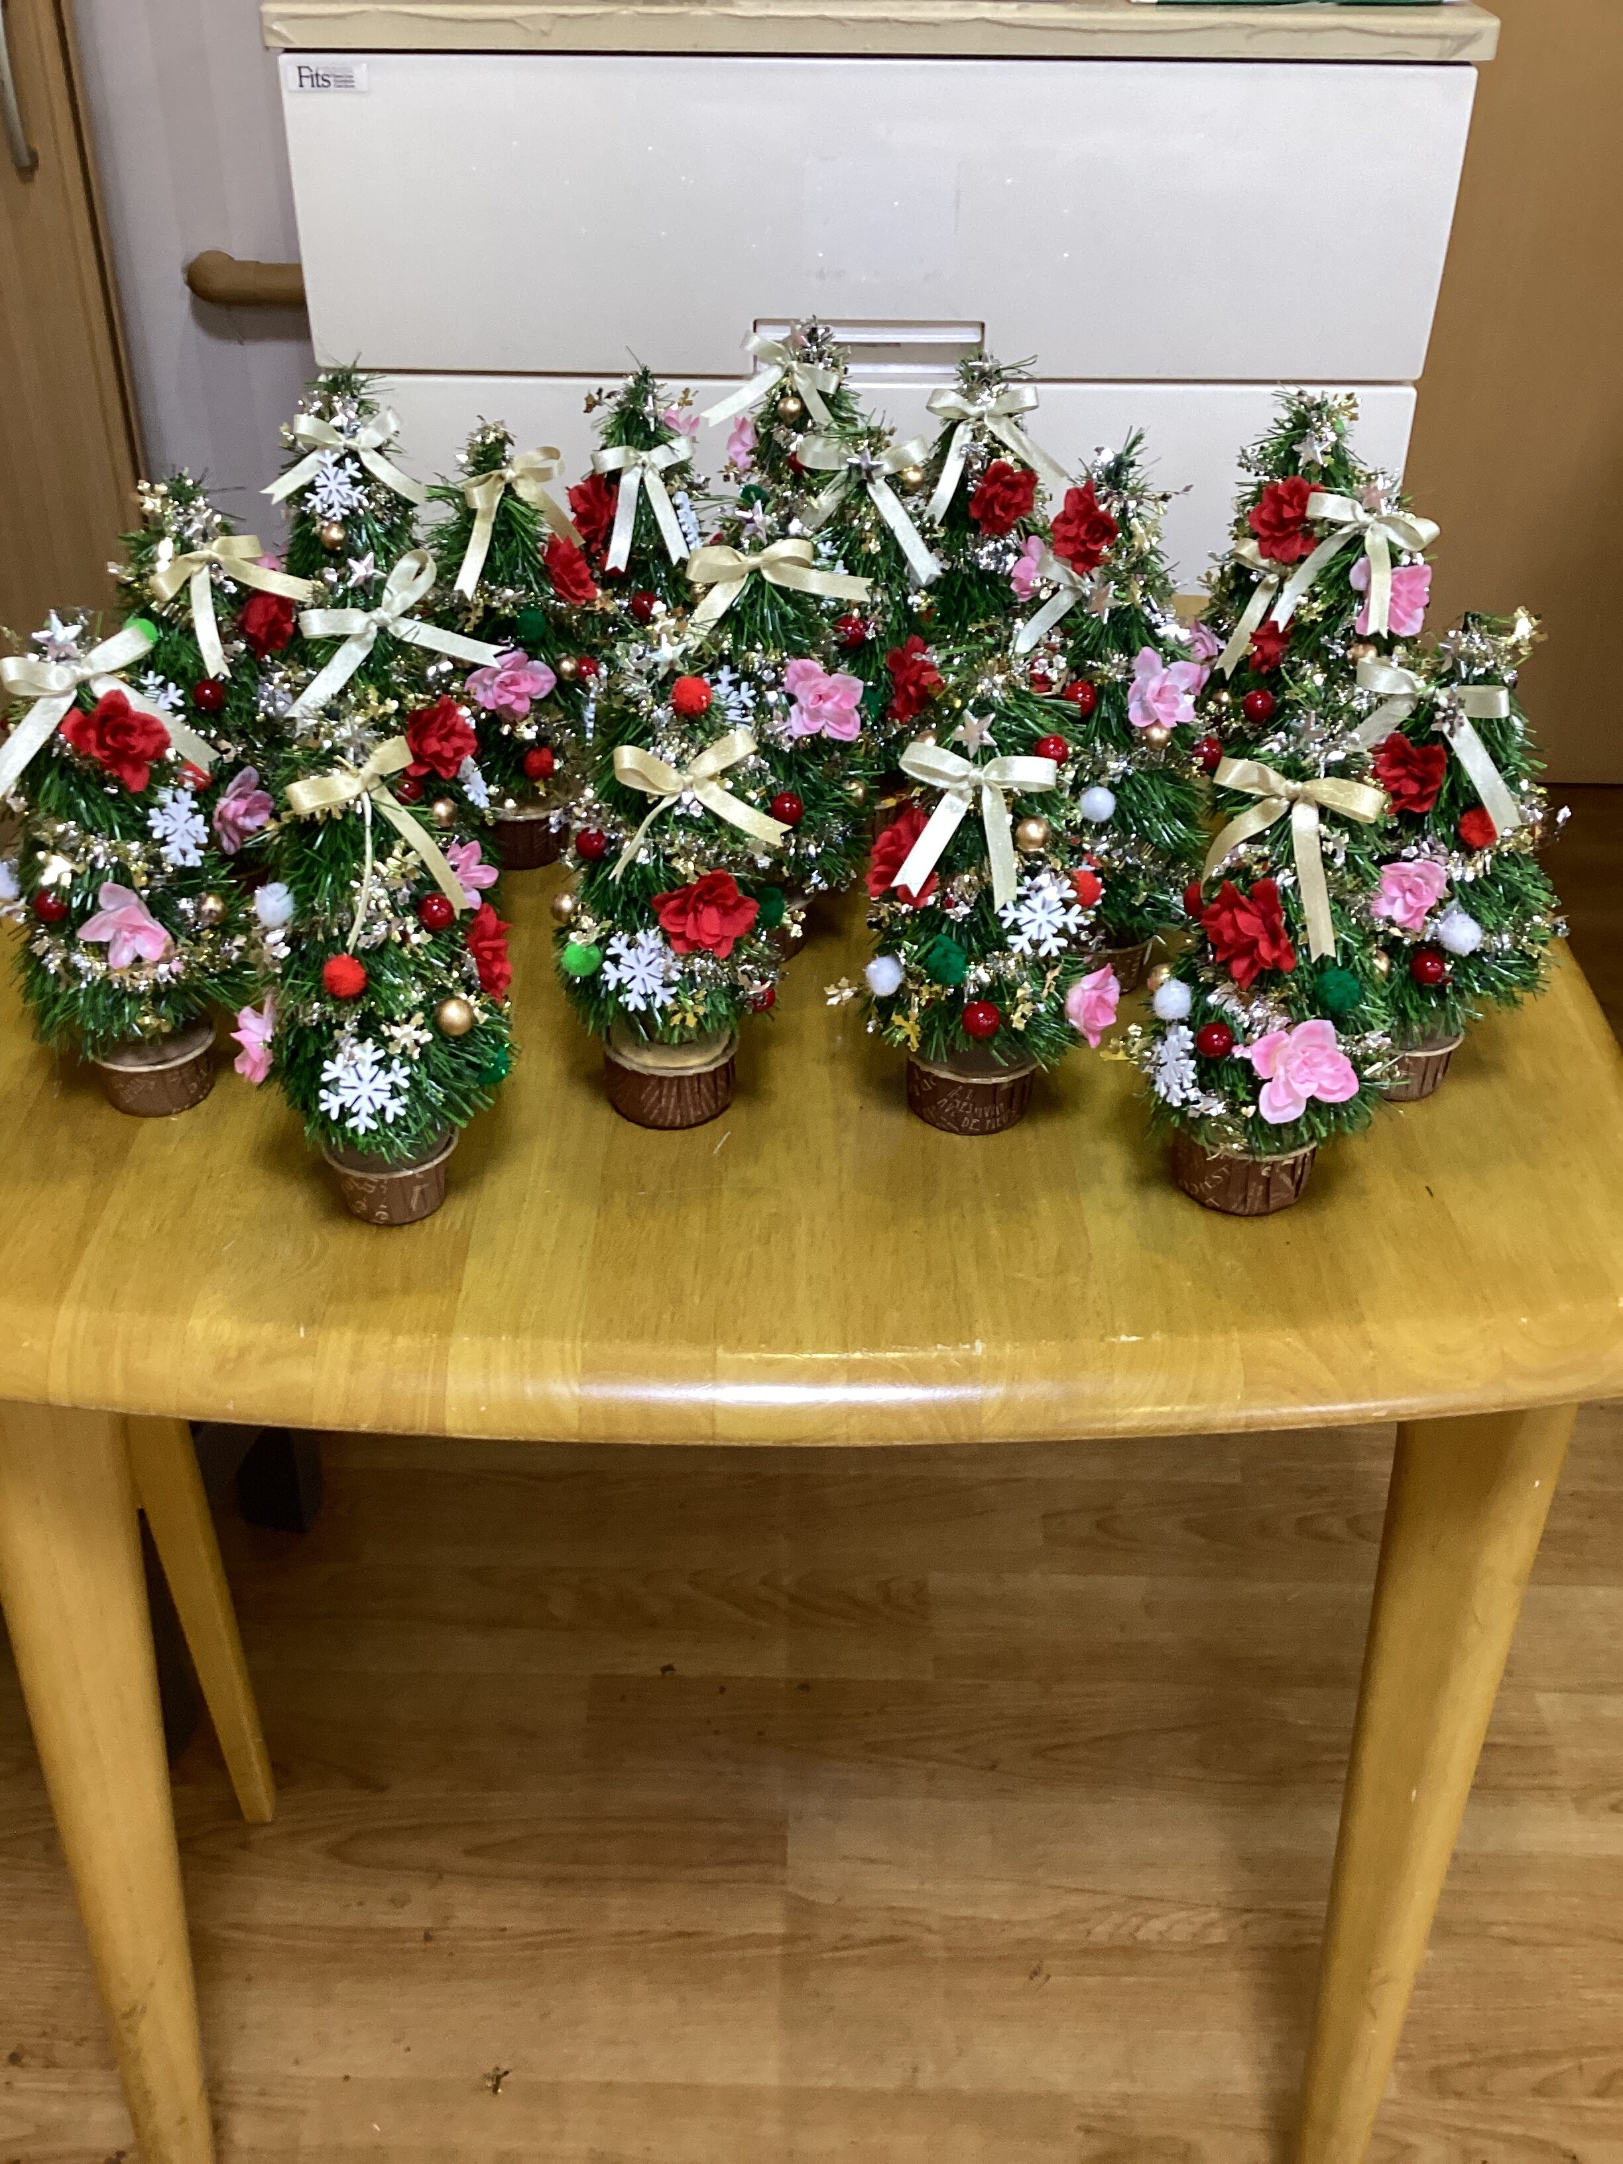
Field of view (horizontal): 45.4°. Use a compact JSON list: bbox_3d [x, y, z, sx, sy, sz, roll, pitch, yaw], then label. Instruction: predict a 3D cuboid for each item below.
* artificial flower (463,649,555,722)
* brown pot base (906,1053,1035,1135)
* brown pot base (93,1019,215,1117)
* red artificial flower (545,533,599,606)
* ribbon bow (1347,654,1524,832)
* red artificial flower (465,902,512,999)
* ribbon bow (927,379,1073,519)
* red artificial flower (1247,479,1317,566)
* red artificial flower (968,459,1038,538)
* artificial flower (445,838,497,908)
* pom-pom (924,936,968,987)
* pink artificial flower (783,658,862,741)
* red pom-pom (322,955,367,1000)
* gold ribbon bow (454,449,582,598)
[{"bbox_3d":[-0.144,-0.190,0.925,0.043,0.037,0.024,1,18,0],"label":"artificial flower"},{"bbox_3d":[0.063,-0.003,0.777,0.052,0.026,0.052,1,33,0],"label":"brown pot base"},{"bbox_3d":[-0.279,-0.010,0.830,0.053,0.028,0.053,1,34,-1],"label":"brown pot base"},{"bbox_3d":[-0.113,-0.242,0.918,0.020,0.037,0.038,-13,19,39],"label":"red artificial flower"},{"bbox_3d":[0.238,-0.128,0.738,0.065,0.064,0.022,5,21,7],"label":"ribbon bow"},{"bbox_3d":[-0.113,-0.046,0.675,0.016,0.034,0.033,-3,32,13],"label":"red artificial flower"},{"bbox_3d":[0.102,-0.345,1.062,0.080,0.076,0.030,2,21,2],"label":"ribbon bow"},{"bbox_3d":[0.244,-0.289,0.999,0.041,0.047,0.025,4,21,4],"label":"red artificial flower"},{"bbox_3d":[0.102,-0.311,1.035,0.037,0.040,0.020,-3,18,-5],"label":"red artificial flower"},{"bbox_3d":[-0.122,-0.073,0.676,0.018,0.031,0.032,10,32,36],"label":"artificial flower"},{"bbox_3d":[0.048,-0.043,0.690,0.015,0.016,0.015,3,33,4],"label":"pom-pom"},{"bbox_3d":[0.004,-0.158,0.798,0.032,0.033,0.018,-5,19,-10],"label":"pink artificial flower"},{"bbox_3d":[-0.159,-0.036,0.662,0.016,0.016,0.016,1,33,0],"label":"red pom-pom"},{"bbox_3d":[-0.130,-0.248,0.858,0.048,0.061,0.027,-14,26,-22],"label":"gold ribbon bow"}]

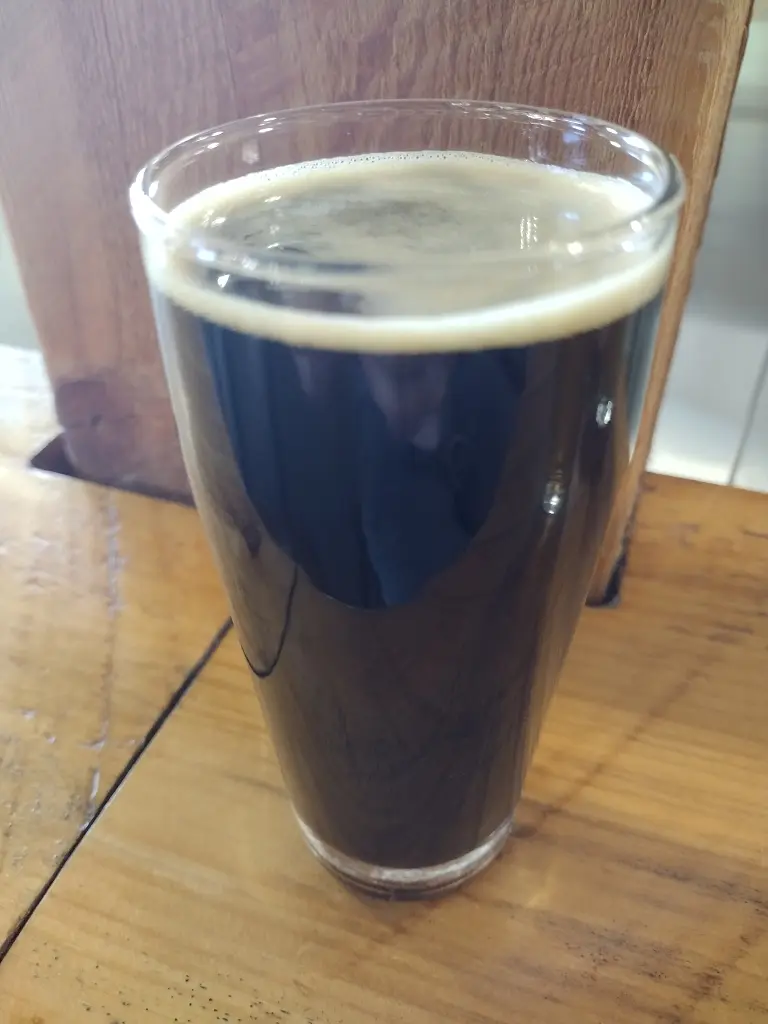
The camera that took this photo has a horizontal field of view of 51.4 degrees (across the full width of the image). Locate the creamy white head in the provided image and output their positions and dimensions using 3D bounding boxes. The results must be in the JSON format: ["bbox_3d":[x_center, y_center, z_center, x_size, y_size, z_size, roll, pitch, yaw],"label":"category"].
[{"bbox_3d":[0.003,-0.045,0.126,0.077,0.005,0.077,-2,38,0],"label":"creamy white head"}]

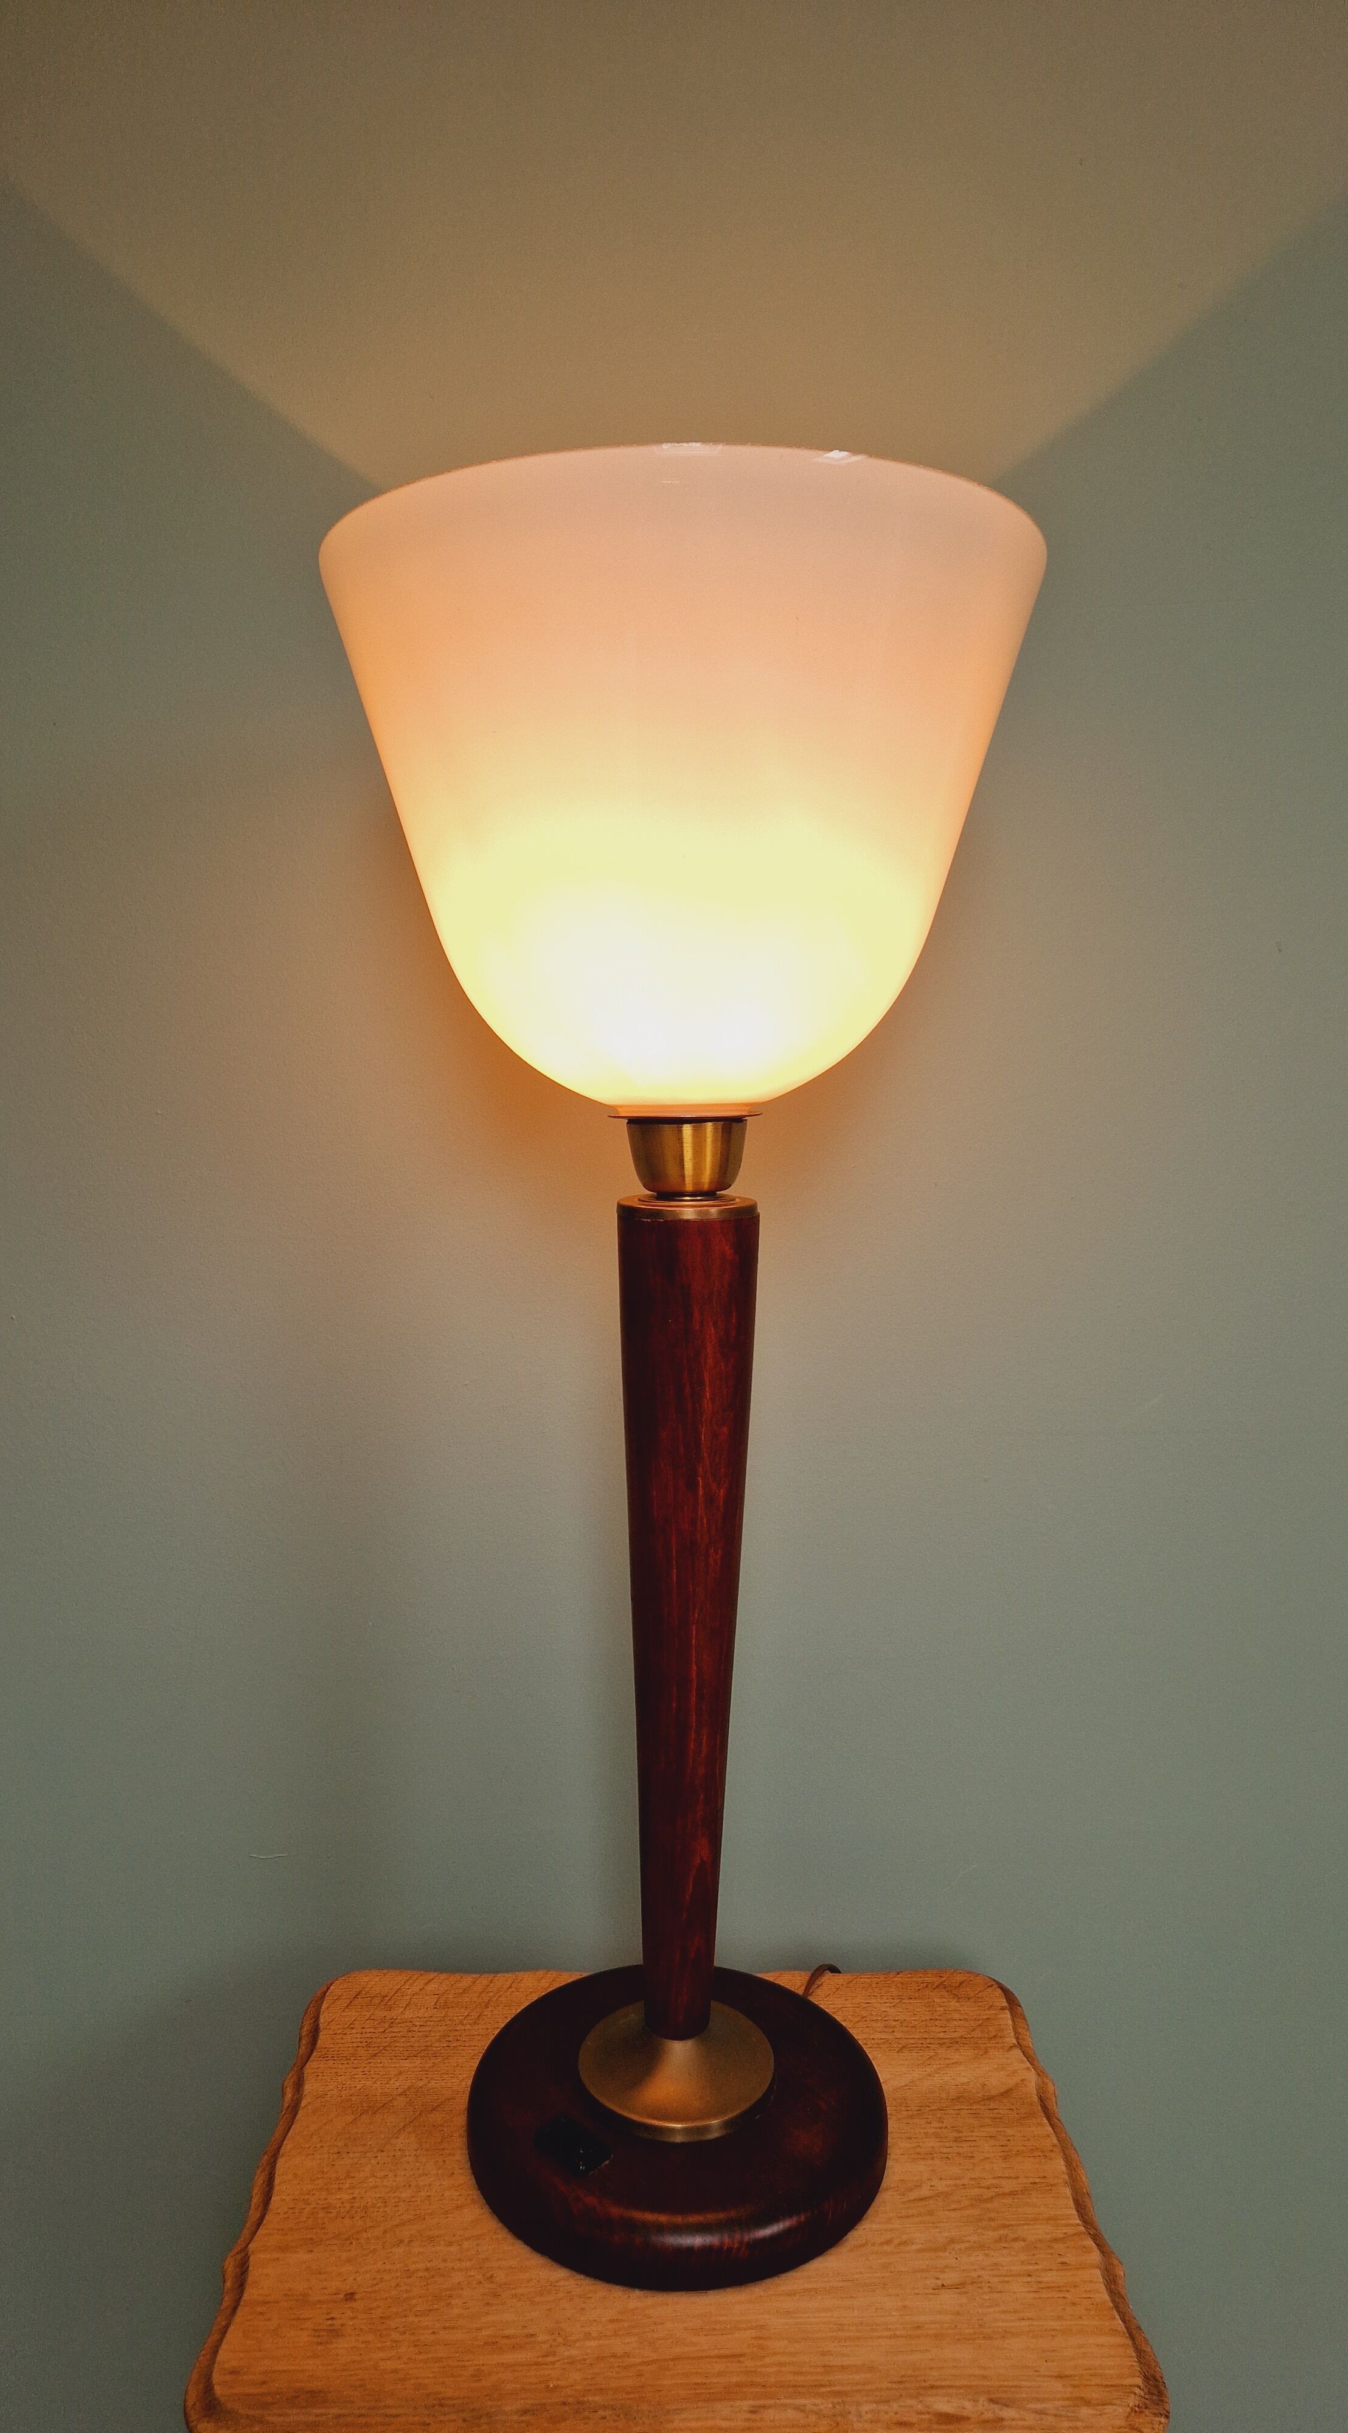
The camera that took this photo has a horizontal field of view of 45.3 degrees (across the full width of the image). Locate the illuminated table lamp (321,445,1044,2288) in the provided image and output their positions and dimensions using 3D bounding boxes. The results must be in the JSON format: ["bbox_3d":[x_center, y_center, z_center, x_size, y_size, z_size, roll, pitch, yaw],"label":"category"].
[{"bbox_3d":[0.003,0.071,0.605,0.249,0.602,0.249,0,7,0],"label":"illuminated table lamp"}]

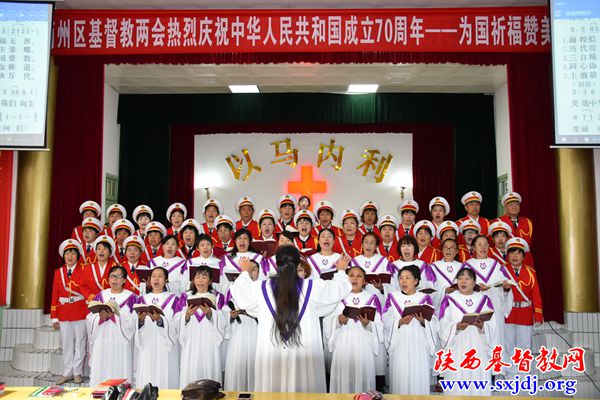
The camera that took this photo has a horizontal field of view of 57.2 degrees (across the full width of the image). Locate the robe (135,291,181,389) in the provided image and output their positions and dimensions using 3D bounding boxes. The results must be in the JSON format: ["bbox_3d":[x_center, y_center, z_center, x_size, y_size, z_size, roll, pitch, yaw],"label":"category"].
[{"bbox_3d":[-1.425,1.528,5.446,0.520,1.250,0.380,0,-5,-3],"label":"robe"}]

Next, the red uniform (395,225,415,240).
[{"bbox_3d":[1.351,0.631,6.821,0.420,0.680,0.270,0,-5,3],"label":"red uniform"}]

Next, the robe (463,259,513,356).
[{"bbox_3d":[1.932,1.196,5.637,0.500,1.200,0.370,0,-5,-2],"label":"robe"}]

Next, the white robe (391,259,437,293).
[{"bbox_3d":[1.145,1.198,5.497,0.460,1.220,0.360,-1,-5,9],"label":"white robe"}]

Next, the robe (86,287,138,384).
[{"bbox_3d":[-1.713,1.402,4.947,0.430,1.200,0.360,0,-5,-3],"label":"robe"}]

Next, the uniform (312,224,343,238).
[{"bbox_3d":[0.318,0.631,6.821,0.420,0.680,0.270,0,-5,3],"label":"uniform"}]

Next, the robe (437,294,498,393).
[{"bbox_3d":[1.521,1.426,4.995,0.530,1.170,0.380,0,-5,3],"label":"robe"}]

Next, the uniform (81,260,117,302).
[{"bbox_3d":[-2.238,1.021,6.170,0.480,0.680,0.270,1,-5,-10],"label":"uniform"}]

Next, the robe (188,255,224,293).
[{"bbox_3d":[-1.034,1.249,5.963,0.520,1.310,0.360,0,-5,-4],"label":"robe"}]

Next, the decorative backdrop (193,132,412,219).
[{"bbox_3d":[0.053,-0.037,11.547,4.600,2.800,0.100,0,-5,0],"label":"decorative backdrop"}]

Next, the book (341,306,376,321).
[{"bbox_3d":[0.508,0.965,4.654,0.280,0.200,0.060,-1,30,6],"label":"book"}]

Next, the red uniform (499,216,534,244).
[{"bbox_3d":[2.815,0.529,7.119,0.500,0.710,0.270,-1,-5,10],"label":"red uniform"}]

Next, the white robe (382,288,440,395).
[{"bbox_3d":[1.019,1.413,5.026,0.500,1.180,0.380,-2,-5,22],"label":"white robe"}]

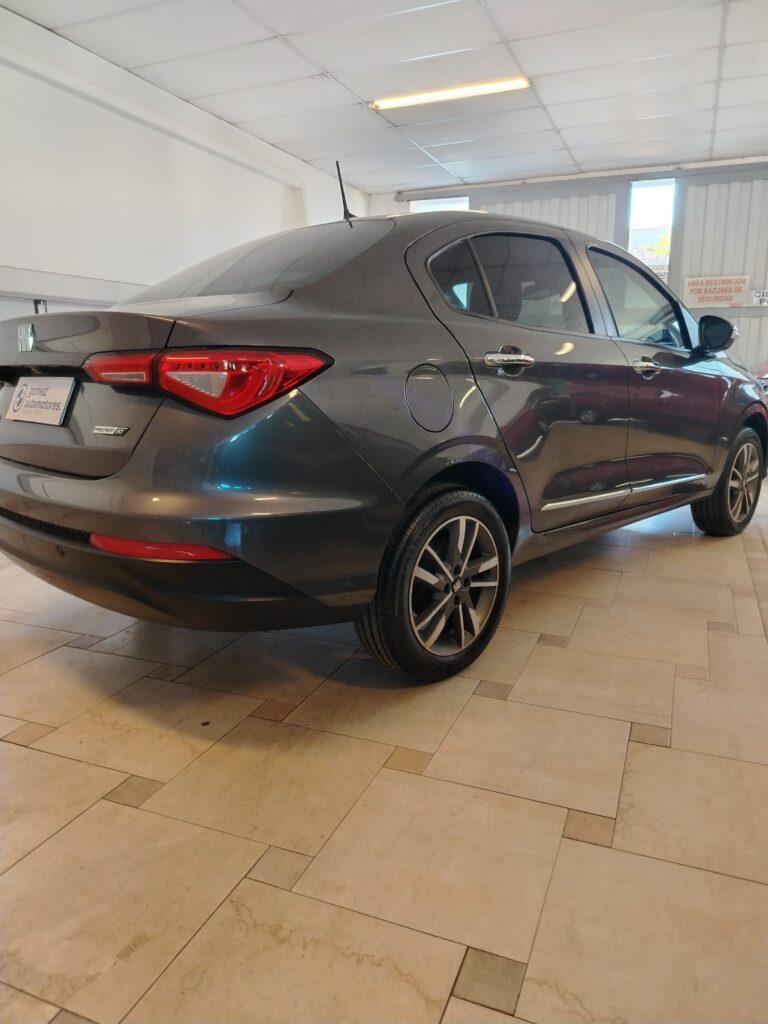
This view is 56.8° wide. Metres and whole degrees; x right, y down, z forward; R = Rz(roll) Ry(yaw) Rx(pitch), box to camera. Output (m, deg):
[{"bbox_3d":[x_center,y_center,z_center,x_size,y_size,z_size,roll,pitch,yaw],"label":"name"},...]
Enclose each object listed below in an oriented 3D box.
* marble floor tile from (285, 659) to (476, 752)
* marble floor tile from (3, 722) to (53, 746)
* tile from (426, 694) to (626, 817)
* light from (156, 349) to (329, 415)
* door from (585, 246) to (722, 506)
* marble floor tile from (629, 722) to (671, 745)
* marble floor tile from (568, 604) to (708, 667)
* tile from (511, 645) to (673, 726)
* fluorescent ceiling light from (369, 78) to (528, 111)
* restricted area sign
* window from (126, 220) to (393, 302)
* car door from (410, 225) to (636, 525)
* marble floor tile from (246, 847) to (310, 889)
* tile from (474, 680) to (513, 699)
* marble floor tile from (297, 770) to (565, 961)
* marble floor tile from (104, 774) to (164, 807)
[{"bbox_3d":[0.007,0.558,2.081,0.447,0.010,0.447,4,13,22],"label":"marble floor tile"},{"bbox_3d":[-0.957,0.606,1.923,0.097,0.010,0.097,4,13,22],"label":"marble floor tile"},{"bbox_3d":[0.387,0.615,1.839,0.453,0.012,0.453,4,13,22],"label":"tile"},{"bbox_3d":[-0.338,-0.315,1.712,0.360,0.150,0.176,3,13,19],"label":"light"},{"bbox_3d":[1.194,-0.592,3.142,0.220,1.070,1.120,11,17,44],"label":"door"},{"bbox_3d":[0.704,0.592,1.872,0.097,0.010,0.097,4,13,22],"label":"marble floor tile"},{"bbox_3d":[0.930,0.451,2.592,0.454,0.012,0.454,4,13,22],"label":"marble floor tile"},{"bbox_3d":[0.657,0.533,2.210,0.453,0.012,0.453,4,13,22],"label":"tile"},{"bbox_3d":[0.451,-3.043,5.173,1.190,0.060,0.080,3,13,19],"label":"fluorescent ceiling light"},{"bbox_3d":[3.314,-2.190,7.089,0.568,0.295,0.010,4,13,22],"label":"restricted area sign"},{"bbox_3d":[-0.513,-0.826,2.435,1.180,0.115,0.700,11,40,44],"label":"window"},{"bbox_3d":[0.517,-0.452,2.475,0.220,1.050,1.130,11,17,44],"label":"car door"},{"bbox_3d":[-0.207,0.713,1.414,0.101,0.012,0.101,4,13,22],"label":"marble floor tile"},{"bbox_3d":[0.333,0.550,2.166,0.099,0.012,0.099,4,13,22],"label":"tile"},{"bbox_3d":[0.118,0.701,1.475,0.454,0.012,0.454,4,13,22],"label":"marble floor tile"},{"bbox_3d":[-0.590,0.666,1.687,0.099,0.012,0.099,4,13,22],"label":"marble floor tile"}]

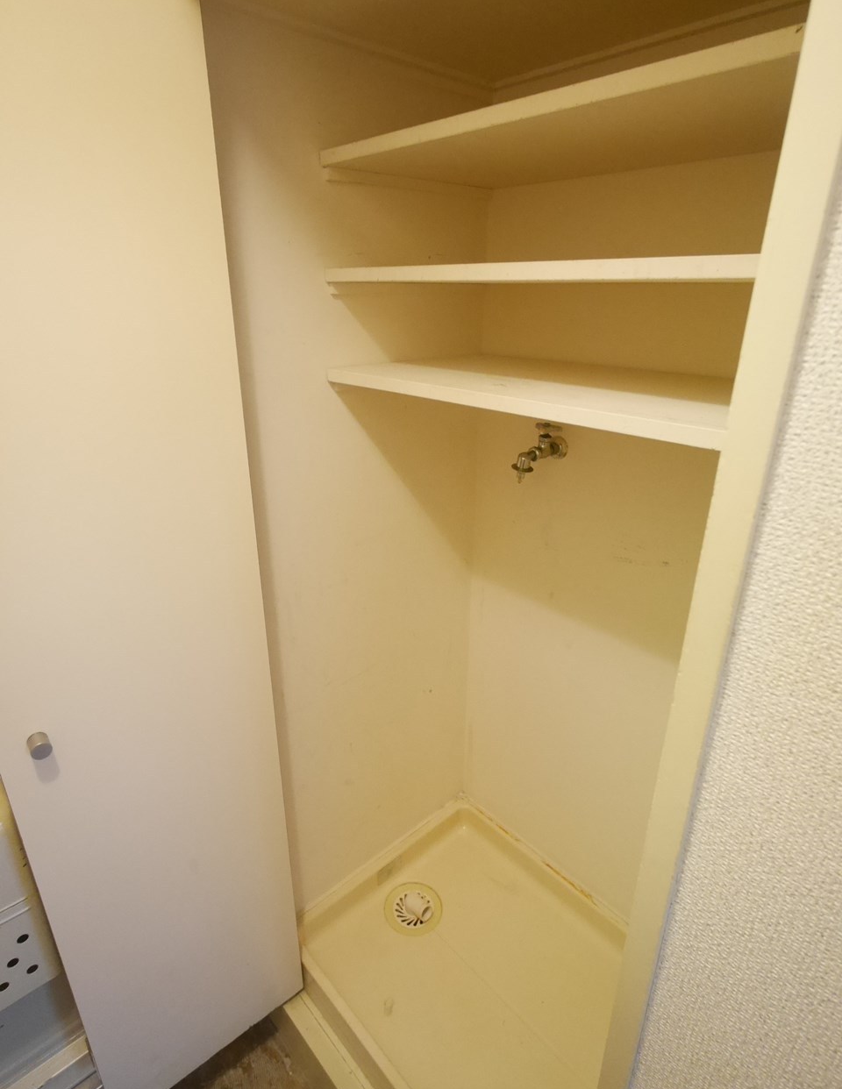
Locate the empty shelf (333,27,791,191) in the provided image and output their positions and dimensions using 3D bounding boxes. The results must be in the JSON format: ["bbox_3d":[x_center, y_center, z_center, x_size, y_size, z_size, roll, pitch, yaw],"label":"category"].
[{"bbox_3d":[0.260,-0.561,0.803,0.412,0.020,0.781,-21,31,-39],"label":"empty shelf"}]

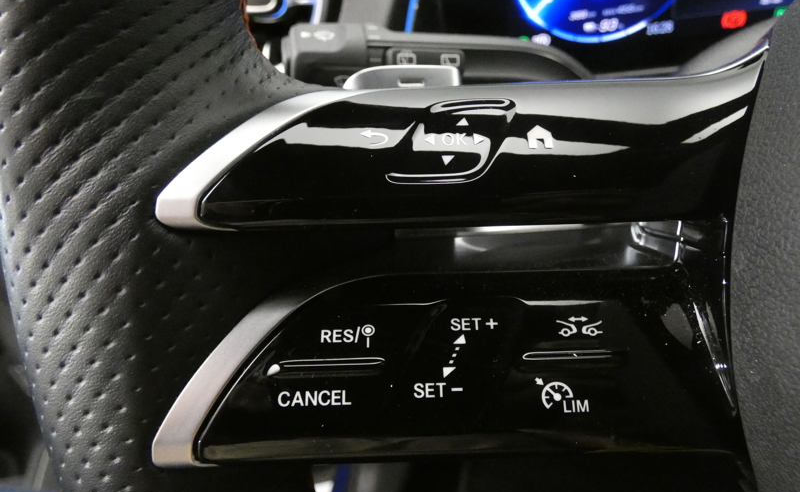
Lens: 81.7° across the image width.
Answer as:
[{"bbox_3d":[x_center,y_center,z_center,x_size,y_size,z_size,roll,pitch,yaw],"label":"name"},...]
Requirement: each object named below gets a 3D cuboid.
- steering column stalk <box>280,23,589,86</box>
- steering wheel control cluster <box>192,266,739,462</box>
[{"bbox_3d":[0.011,-0.062,0.165,0.102,0.026,0.027,1,-7,3],"label":"steering column stalk"},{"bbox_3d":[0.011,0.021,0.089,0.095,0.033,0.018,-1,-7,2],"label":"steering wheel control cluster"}]

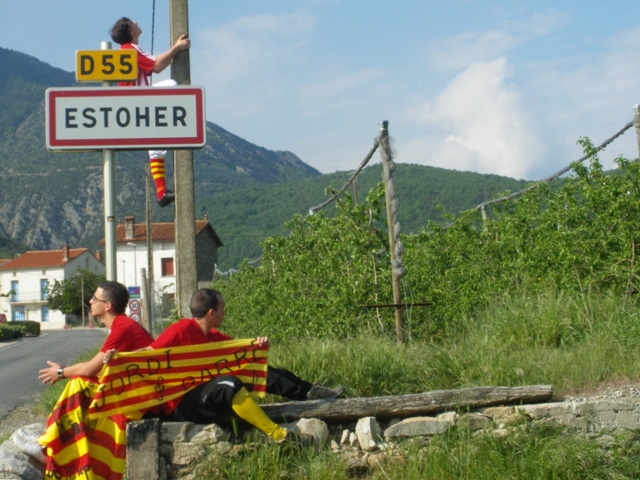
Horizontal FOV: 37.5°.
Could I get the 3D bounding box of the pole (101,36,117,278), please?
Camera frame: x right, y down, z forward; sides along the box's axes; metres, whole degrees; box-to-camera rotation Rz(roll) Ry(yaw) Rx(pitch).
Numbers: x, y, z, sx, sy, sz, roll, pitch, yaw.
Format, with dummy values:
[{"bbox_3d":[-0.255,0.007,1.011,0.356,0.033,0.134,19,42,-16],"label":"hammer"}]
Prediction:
[{"bbox_3d":[-1.683,-0.090,7.593,0.086,3.050,0.086,-2,-3,0],"label":"pole"}]

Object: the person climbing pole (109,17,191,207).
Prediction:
[{"bbox_3d":[-1.514,-1.145,8.400,0.720,1.680,0.550,-2,-3,-6],"label":"person climbing pole"}]

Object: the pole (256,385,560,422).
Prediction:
[{"bbox_3d":[0.517,1.033,5.900,2.050,0.155,0.155,-2,0,-14],"label":"pole"}]

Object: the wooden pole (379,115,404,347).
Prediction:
[{"bbox_3d":[1.213,-0.076,15.550,0.160,3.760,0.160,-4,2,0],"label":"wooden pole"}]

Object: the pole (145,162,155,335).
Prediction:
[{"bbox_3d":[-5.740,0.449,31.866,0.180,6.100,0.180,-2,-3,0],"label":"pole"}]

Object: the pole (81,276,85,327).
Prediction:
[{"bbox_3d":[-21.329,5.707,84.895,0.180,4.750,0.180,-2,-3,0],"label":"pole"}]

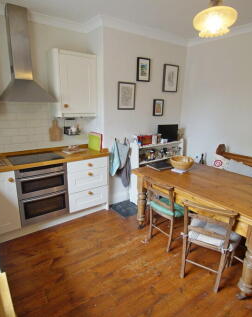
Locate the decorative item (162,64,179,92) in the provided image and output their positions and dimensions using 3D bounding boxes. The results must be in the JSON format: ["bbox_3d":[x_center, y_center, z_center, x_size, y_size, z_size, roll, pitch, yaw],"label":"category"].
[{"bbox_3d":[0.787,-1.385,3.469,0.345,0.440,0.030,-10,18,-35],"label":"decorative item"}]

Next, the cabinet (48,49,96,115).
[{"bbox_3d":[-0.729,-1.020,2.801,0.520,0.805,0.340,-10,18,-35],"label":"cabinet"}]

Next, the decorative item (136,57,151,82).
[{"bbox_3d":[0.274,-1.368,3.085,0.247,0.340,0.030,-10,18,-35],"label":"decorative item"}]

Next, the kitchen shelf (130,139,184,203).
[{"bbox_3d":[0.551,0.174,3.547,1.035,1.030,0.265,-10,18,-35],"label":"kitchen shelf"}]

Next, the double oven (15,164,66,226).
[{"bbox_3d":[-1.166,0.391,2.682,0.610,0.718,0.560,-10,18,-35],"label":"double oven"}]

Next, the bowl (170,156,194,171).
[{"bbox_3d":[0.768,0.070,2.680,0.310,0.120,0.310,0,14,0],"label":"bowl"}]

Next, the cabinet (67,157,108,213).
[{"bbox_3d":[-0.677,0.308,3.037,0.600,0.728,0.570,-10,18,-35],"label":"cabinet"}]

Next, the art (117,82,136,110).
[{"bbox_3d":[0.032,-0.951,3.078,0.335,0.395,0.025,-10,17,-36],"label":"art"}]

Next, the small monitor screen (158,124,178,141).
[{"bbox_3d":[0.777,-0.442,3.610,0.510,0.330,0.080,-8,16,-30],"label":"small monitor screen"}]

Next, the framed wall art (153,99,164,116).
[{"bbox_3d":[0.564,-0.875,3.442,0.230,0.277,0.030,-10,18,-35],"label":"framed wall art"}]

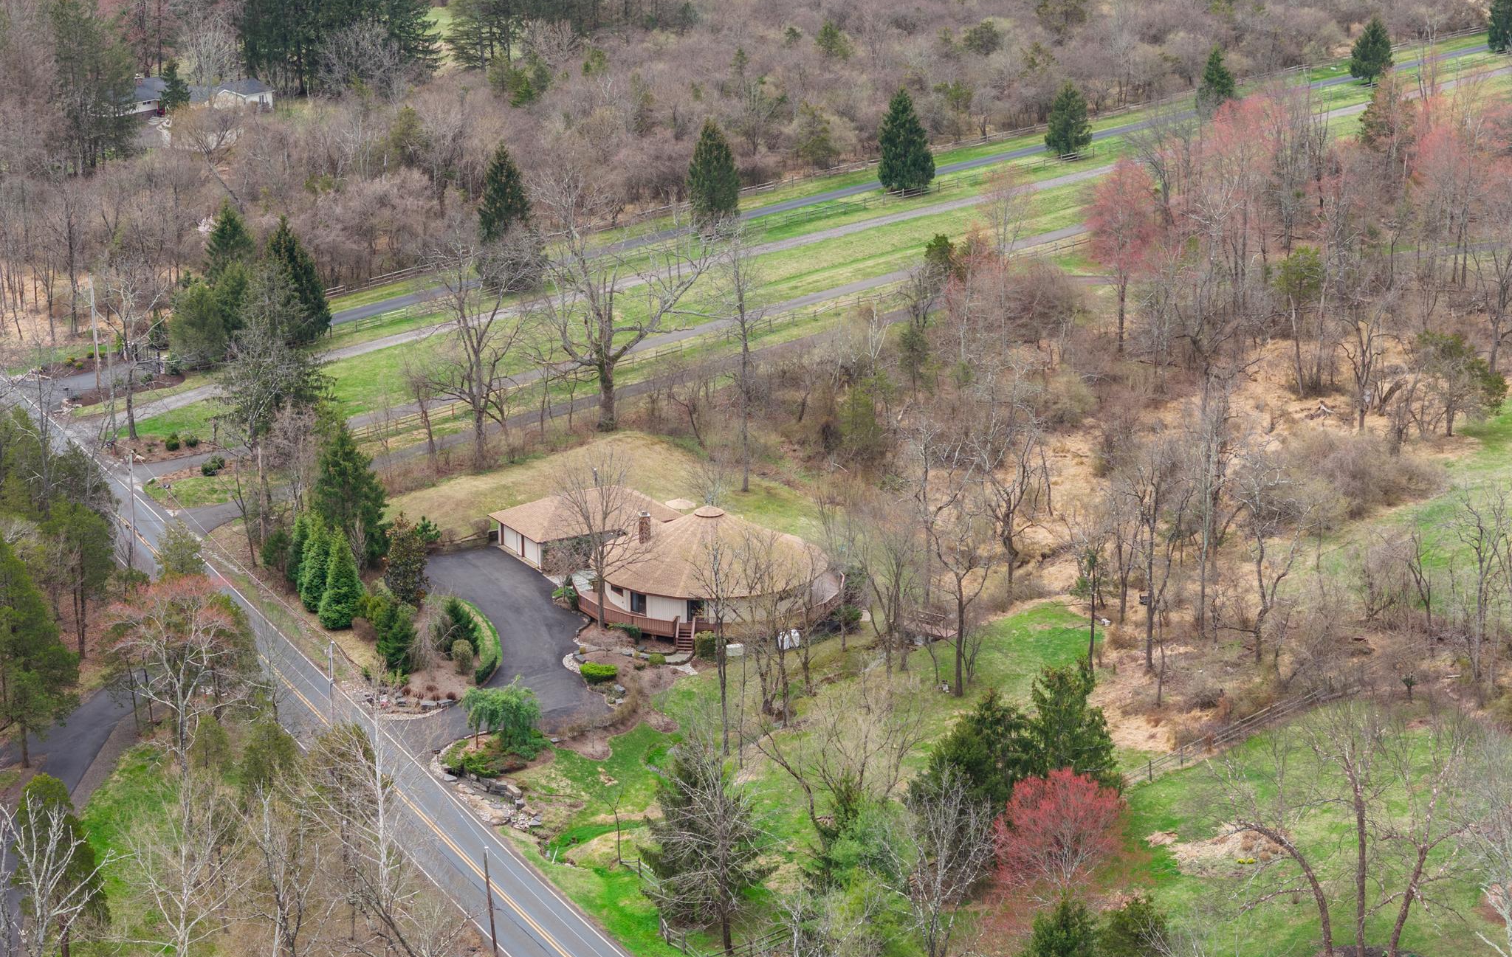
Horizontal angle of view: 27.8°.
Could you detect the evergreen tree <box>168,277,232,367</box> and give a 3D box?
[{"bbox_3d":[-56.100,-15.898,307.863,6.430,9.000,6.430,-3,17,-10],"label":"evergreen tree"}]

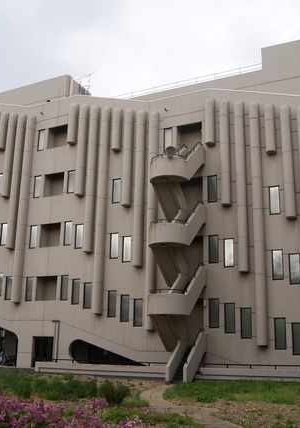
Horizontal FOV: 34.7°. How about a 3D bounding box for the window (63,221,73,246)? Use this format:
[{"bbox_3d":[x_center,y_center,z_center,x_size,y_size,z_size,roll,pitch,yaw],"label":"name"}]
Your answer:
[{"bbox_3d":[-5.933,1.447,35.115,0.610,1.719,0.150,-5,-14,26],"label":"window"}]

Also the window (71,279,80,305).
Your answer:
[{"bbox_3d":[-4.854,5.100,31.562,0.590,1.660,0.130,-6,-16,26],"label":"window"}]

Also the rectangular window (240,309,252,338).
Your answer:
[{"bbox_3d":[5.317,6.044,26.470,0.605,1.650,0.120,-6,-16,25],"label":"rectangular window"}]

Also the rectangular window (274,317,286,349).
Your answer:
[{"bbox_3d":[7.401,6.780,27.150,0.610,1.719,0.150,-5,-14,26],"label":"rectangular window"}]

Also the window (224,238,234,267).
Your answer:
[{"bbox_3d":[4.667,2.290,28.439,0.600,1.688,0.150,-6,-16,25],"label":"window"}]

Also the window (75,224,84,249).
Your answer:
[{"bbox_3d":[-4.925,1.556,33.385,0.600,1.688,0.150,-6,-16,25],"label":"window"}]

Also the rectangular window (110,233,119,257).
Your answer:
[{"bbox_3d":[-2.272,2.084,30.880,0.570,1.630,0.150,-5,-15,25],"label":"rectangular window"}]

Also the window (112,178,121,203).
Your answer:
[{"bbox_3d":[-2.313,-1.597,33.986,0.610,1.719,0.150,-5,-14,26],"label":"window"}]

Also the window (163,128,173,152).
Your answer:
[{"bbox_3d":[1.217,-4.932,32.060,0.600,1.688,0.150,-6,-16,25],"label":"window"}]

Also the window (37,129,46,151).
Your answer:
[{"bbox_3d":[-8.145,-5.538,36.126,0.590,1.660,0.130,-6,-16,26],"label":"window"}]

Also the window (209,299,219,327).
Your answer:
[{"bbox_3d":[3.912,6.042,29.083,0.610,1.719,0.150,-5,-14,26],"label":"window"}]

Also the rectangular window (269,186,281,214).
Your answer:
[{"bbox_3d":[7.130,-0.765,27.422,0.605,1.650,0.120,-6,-16,25],"label":"rectangular window"}]

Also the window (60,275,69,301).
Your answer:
[{"bbox_3d":[-5.677,4.918,32.032,0.590,1.660,0.130,-6,-16,26],"label":"window"}]

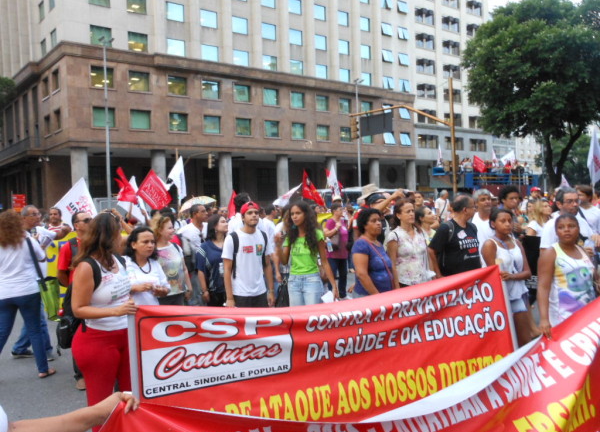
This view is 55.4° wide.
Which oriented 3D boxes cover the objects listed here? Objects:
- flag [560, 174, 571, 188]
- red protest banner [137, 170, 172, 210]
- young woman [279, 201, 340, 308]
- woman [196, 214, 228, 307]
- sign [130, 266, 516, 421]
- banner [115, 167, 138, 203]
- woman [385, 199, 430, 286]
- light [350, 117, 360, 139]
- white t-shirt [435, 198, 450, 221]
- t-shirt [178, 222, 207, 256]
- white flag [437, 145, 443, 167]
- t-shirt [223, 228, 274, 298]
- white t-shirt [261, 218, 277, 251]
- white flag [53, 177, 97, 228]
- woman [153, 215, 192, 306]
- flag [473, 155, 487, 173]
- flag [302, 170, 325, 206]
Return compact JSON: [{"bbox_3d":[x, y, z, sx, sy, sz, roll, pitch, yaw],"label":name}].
[{"bbox_3d":[6.511,-0.747,14.000,0.420,0.600,0.140,-1,1,11],"label":"flag"},{"bbox_3d":[-2.925,-0.543,11.500,0.720,0.580,0.120,30,0,-2],"label":"red protest banner"},{"bbox_3d":[0.086,0.693,5.417,0.560,1.642,0.360,-1,1,12],"label":"young woman"},{"bbox_3d":[-0.874,0.752,6.016,0.320,1.557,0.470,-1,2,41],"label":"woman"},{"bbox_3d":[0.279,0.861,3.876,2.650,0.820,0.200,-4,-4,-20],"label":"sign"},{"bbox_3d":[-3.483,-0.612,11.484,0.500,0.720,0.300,0,3,0],"label":"banner"},{"bbox_3d":[1.058,0.662,5.517,0.460,1.642,0.330,-2,1,-23],"label":"woman"},{"bbox_3d":[2.707,-4.283,28.000,0.380,1.050,0.350,-3,2,-38],"label":"light"},{"bbox_3d":[4.063,-0.193,16.310,0.480,0.680,0.290,-2,4,-40],"label":"white t-shirt"},{"bbox_3d":[-1.274,0.407,6.750,0.300,0.680,0.460,-1,1,18],"label":"t-shirt"},{"bbox_3d":[9.024,-3.849,37.000,0.420,1.400,0.350,-2,1,-18],"label":"white flag"},{"bbox_3d":[-0.514,0.465,5.600,0.490,0.670,0.270,-2,1,-5],"label":"t-shirt"},{"bbox_3d":[-0.410,0.349,7.325,0.290,0.680,0.480,0,3,-10],"label":"white t-shirt"},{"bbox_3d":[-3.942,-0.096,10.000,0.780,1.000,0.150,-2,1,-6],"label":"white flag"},{"bbox_3d":[-1.248,0.770,5.643,0.460,1.580,0.320,-1,3,-28],"label":"woman"},{"bbox_3d":[13.180,-3.781,42.000,1.100,0.850,0.150,23,0,-3],"label":"flag"},{"bbox_3d":[0.283,-0.597,11.985,0.500,0.760,0.220,0,3,0],"label":"flag"}]

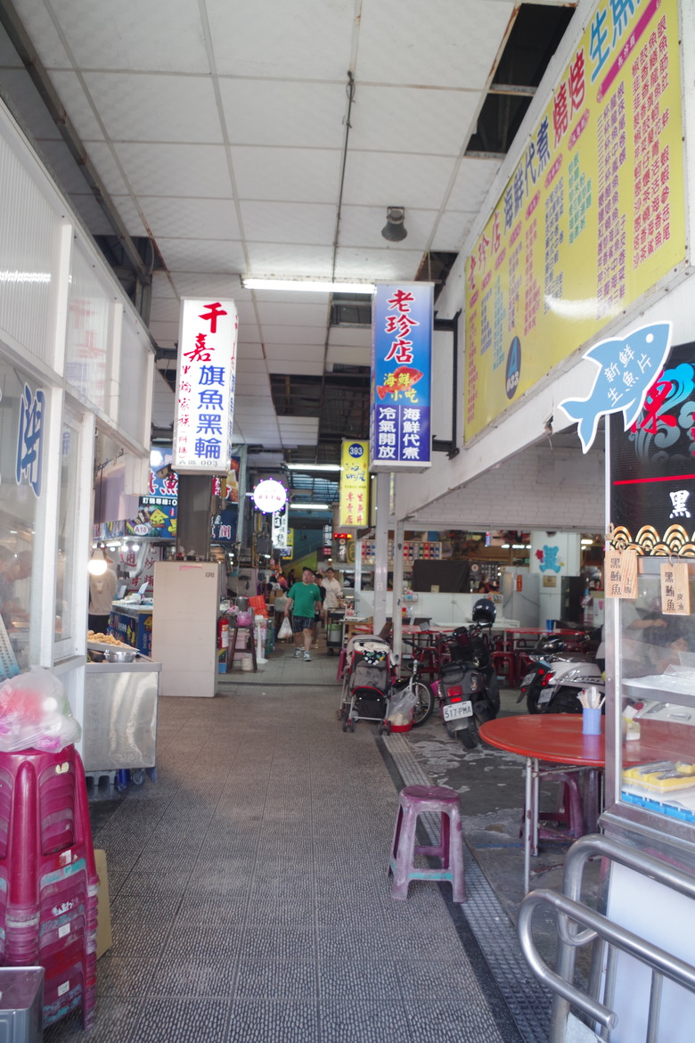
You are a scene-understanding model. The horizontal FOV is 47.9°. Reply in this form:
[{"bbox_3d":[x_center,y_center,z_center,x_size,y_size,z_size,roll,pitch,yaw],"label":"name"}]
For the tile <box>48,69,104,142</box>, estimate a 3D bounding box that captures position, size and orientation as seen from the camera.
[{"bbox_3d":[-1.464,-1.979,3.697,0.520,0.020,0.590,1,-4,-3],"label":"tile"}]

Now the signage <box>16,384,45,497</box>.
[{"bbox_3d":[-1.278,-0.323,3.159,0.020,0.436,0.324,1,-4,-3],"label":"signage"}]

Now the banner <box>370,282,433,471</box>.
[{"bbox_3d":[0.363,-0.969,5.335,0.400,1.220,0.300,2,-4,-3],"label":"banner"}]

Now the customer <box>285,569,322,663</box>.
[{"bbox_3d":[-0.771,1.583,13.755,0.680,1.640,0.500,1,-4,2],"label":"customer"}]

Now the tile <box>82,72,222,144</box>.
[{"bbox_3d":[-0.902,-1.965,3.727,0.605,0.020,0.590,1,-4,-3],"label":"tile"}]

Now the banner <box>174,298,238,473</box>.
[{"bbox_3d":[-1.028,-0.966,5.675,0.373,1.232,0.300,1,-4,-3],"label":"banner"}]

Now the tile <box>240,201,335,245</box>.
[{"bbox_3d":[-0.361,-1.877,4.916,0.605,0.020,0.590,1,-4,-3],"label":"tile"}]

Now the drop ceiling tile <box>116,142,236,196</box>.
[{"bbox_3d":[-0.946,-1.952,4.350,0.605,0.020,0.585,2,-4,-3],"label":"drop ceiling tile"}]

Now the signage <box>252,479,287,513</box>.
[{"bbox_3d":[-1.272,-0.416,12.802,0.560,0.560,0.120,1,-4,-3],"label":"signage"}]

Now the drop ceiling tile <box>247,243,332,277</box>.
[{"bbox_3d":[-0.391,-1.833,5.463,0.593,0.020,0.569,1,-4,-3],"label":"drop ceiling tile"}]

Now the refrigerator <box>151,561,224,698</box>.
[{"bbox_3d":[-1.990,1.329,9.747,0.765,1.612,0.570,1,-4,-3],"label":"refrigerator"}]

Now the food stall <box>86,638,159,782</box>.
[{"bbox_3d":[-1.831,1.441,6.079,0.660,0.880,1.100,2,-4,-15],"label":"food stall"}]

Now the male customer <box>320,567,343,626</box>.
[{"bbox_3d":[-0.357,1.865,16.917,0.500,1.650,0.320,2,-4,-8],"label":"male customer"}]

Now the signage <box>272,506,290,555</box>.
[{"bbox_3d":[-1.750,0.145,20.374,0.400,1.200,0.220,2,-4,-3],"label":"signage"}]

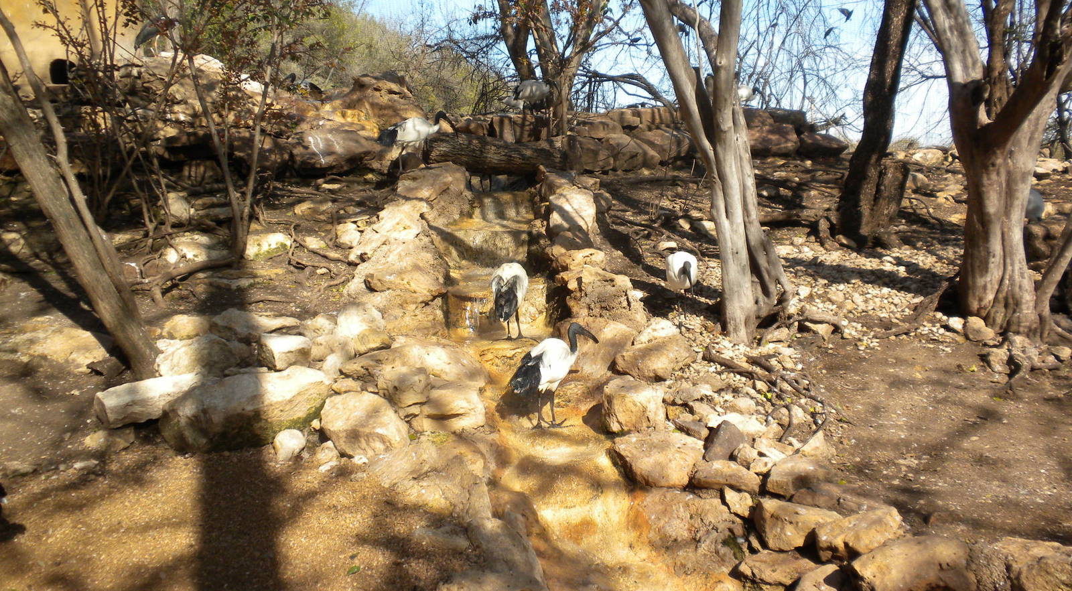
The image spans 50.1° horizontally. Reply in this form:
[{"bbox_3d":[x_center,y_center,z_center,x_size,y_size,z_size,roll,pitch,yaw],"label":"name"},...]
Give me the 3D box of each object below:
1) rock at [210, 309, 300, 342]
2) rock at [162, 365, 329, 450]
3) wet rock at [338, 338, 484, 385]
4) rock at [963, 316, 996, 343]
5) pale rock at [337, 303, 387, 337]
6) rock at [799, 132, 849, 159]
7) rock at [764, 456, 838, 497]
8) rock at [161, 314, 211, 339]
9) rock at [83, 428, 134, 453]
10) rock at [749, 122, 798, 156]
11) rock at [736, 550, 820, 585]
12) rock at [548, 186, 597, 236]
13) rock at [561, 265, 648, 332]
[{"bbox_3d":[-1.564,0.170,6.400,0.479,0.171,0.288,-1,7,-5],"label":"rock"},{"bbox_3d":[-1.387,0.538,5.500,0.782,0.345,0.407,-4,8,-29],"label":"rock"},{"bbox_3d":[-0.640,0.358,6.150,0.760,0.185,0.400,0,8,0],"label":"wet rock"},{"bbox_3d":[2.440,0.186,6.300,0.157,0.143,0.126,0,7,0],"label":"rock"},{"bbox_3d":[-1.020,0.145,6.700,0.280,0.175,0.230,0,8,0],"label":"pale rock"},{"bbox_3d":[3.256,-1.704,13.000,0.529,0.299,0.450,0,6,0],"label":"rock"},{"bbox_3d":[1.118,0.764,4.850,0.290,0.135,0.210,1,6,13],"label":"rock"},{"bbox_3d":[-2.378,0.210,7.800,0.302,0.162,0.270,0,6,0],"label":"rock"},{"bbox_3d":[-2.181,0.744,5.850,0.260,0.140,0.180,-2,6,-21],"label":"rock"},{"bbox_3d":[2.292,-1.523,11.200,0.560,0.330,0.420,1,6,11],"label":"rock"},{"bbox_3d":[0.923,1.042,4.400,0.285,0.090,0.155,0,8,0],"label":"rock"},{"bbox_3d":[0.277,-0.639,8.700,0.350,0.350,0.360,0,6,2],"label":"rock"},{"bbox_3d":[0.385,0.017,6.500,0.488,0.362,0.391,0,7,0],"label":"rock"}]

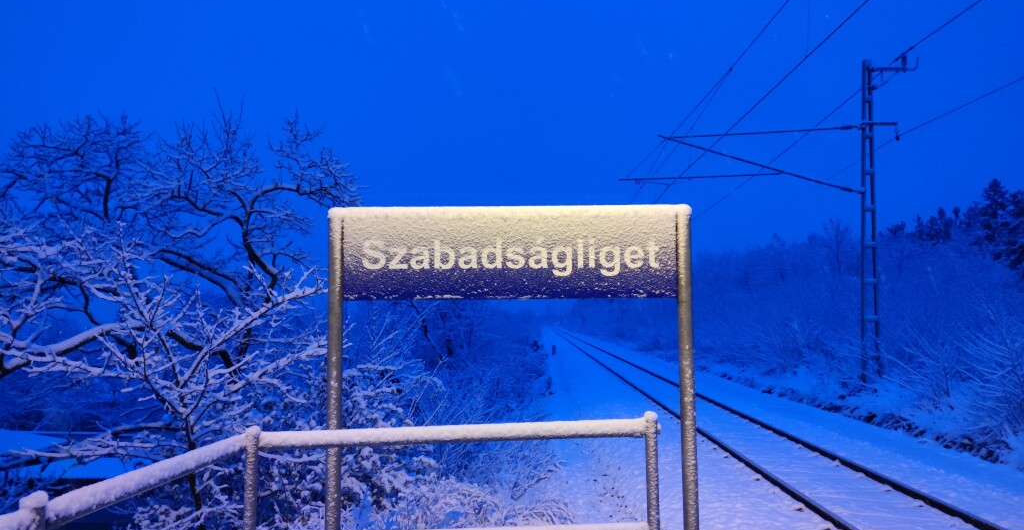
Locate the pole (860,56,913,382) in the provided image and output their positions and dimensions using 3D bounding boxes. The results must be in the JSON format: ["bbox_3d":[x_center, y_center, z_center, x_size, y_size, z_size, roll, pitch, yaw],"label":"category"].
[{"bbox_3d":[9.743,-1.286,18.559,1.450,8.570,0.400,-1,-5,2],"label":"pole"}]

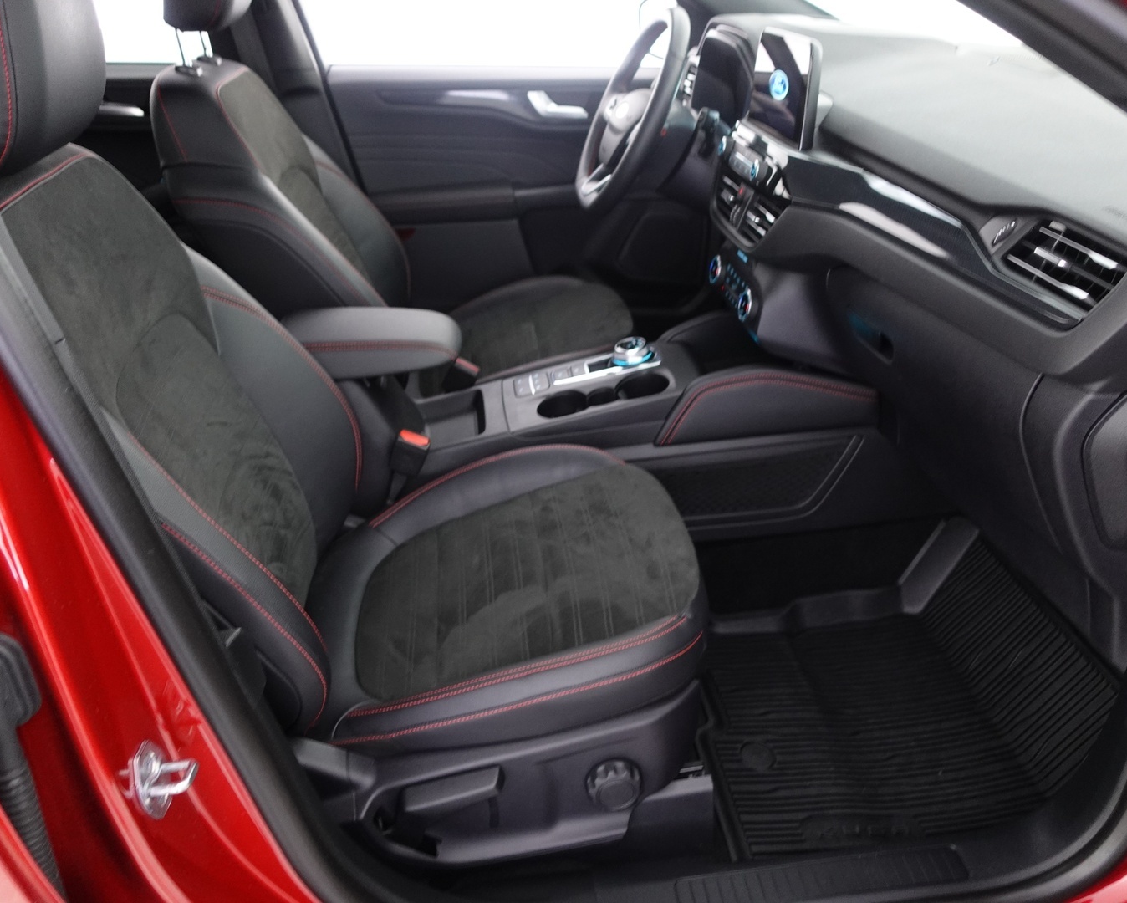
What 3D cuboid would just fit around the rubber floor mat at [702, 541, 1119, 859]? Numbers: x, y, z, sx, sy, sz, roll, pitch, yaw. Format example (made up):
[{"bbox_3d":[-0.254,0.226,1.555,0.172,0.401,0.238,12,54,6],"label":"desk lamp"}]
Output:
[{"bbox_3d":[0.419,0.286,1.194,0.460,0.170,0.420,-3,29,-6],"label":"rubber floor mat"}]

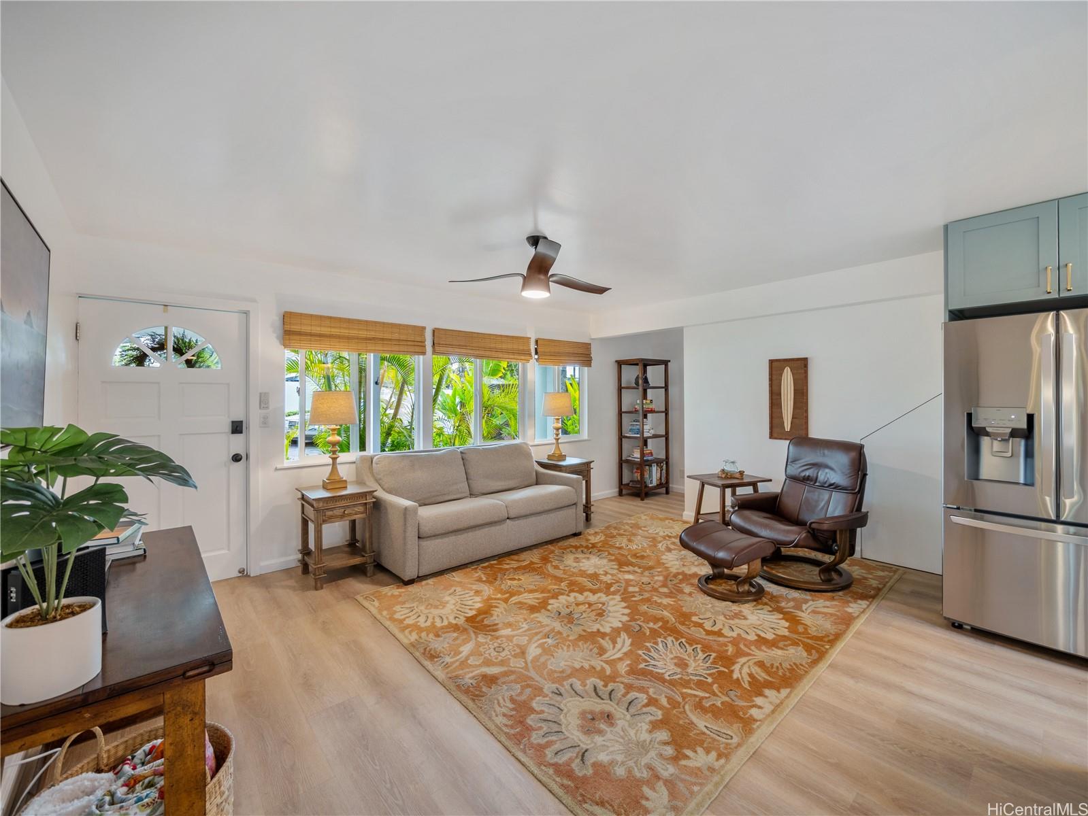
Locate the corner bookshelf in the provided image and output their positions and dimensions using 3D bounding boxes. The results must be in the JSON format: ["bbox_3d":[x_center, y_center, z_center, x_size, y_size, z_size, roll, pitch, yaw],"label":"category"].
[{"bbox_3d":[1.438,0.294,6.338,0.629,1.932,0.436,-1,1,-41],"label":"corner bookshelf"}]

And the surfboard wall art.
[{"bbox_3d":[2.294,-0.082,4.146,0.030,0.771,0.344,-1,1,-41],"label":"surfboard wall art"}]

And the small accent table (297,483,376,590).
[{"bbox_3d":[-1.616,0.968,3.459,0.460,0.650,0.490,-1,1,-41],"label":"small accent table"}]

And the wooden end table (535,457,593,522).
[{"bbox_3d":[0.247,0.942,5.091,0.470,0.650,0.490,-1,1,-41],"label":"wooden end table"}]

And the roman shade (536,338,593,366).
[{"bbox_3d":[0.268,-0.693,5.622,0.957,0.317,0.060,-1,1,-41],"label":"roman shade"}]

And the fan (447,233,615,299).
[{"bbox_3d":[-0.038,-0.984,2.975,1.300,0.410,1.200,0,1,-8],"label":"fan"}]

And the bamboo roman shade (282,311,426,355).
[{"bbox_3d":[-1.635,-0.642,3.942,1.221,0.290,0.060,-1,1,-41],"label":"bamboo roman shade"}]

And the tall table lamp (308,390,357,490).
[{"bbox_3d":[-1.696,0.251,3.563,0.390,0.780,0.390,-1,1,-41],"label":"tall table lamp"}]

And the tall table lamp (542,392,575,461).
[{"bbox_3d":[0.166,0.213,5.084,0.365,0.784,0.365,0,1,0],"label":"tall table lamp"}]

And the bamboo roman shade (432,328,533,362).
[{"bbox_3d":[-0.619,-0.663,4.753,1.260,0.275,0.070,-1,1,-41],"label":"bamboo roman shade"}]

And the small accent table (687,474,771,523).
[{"bbox_3d":[1.783,0.978,4.274,0.580,0.605,0.460,0,1,-22],"label":"small accent table"}]

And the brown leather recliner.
[{"bbox_3d":[1.951,0.776,3.378,0.770,1.025,0.790,0,1,-19],"label":"brown leather recliner"}]

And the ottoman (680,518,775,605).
[{"bbox_3d":[1.319,1.097,3.132,0.430,0.405,0.550,0,1,-21],"label":"ottoman"}]

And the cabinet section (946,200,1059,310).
[{"bbox_3d":[2.746,-0.840,2.623,0.530,0.510,0.430,-1,2,-40],"label":"cabinet section"}]

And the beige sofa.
[{"bbox_3d":[-0.647,0.846,4.206,1.850,0.870,0.970,-1,1,-41],"label":"beige sofa"}]

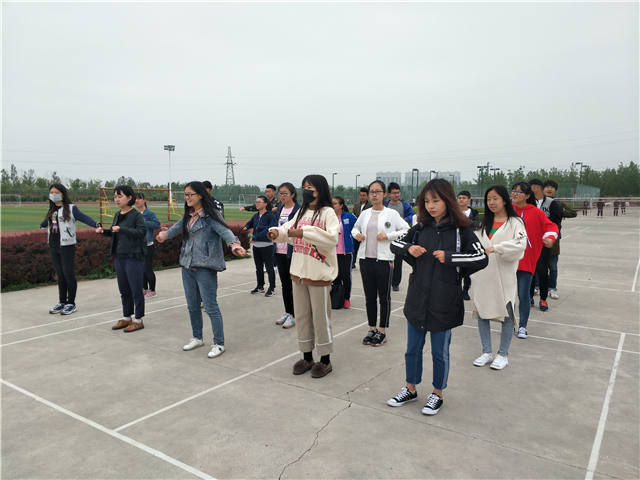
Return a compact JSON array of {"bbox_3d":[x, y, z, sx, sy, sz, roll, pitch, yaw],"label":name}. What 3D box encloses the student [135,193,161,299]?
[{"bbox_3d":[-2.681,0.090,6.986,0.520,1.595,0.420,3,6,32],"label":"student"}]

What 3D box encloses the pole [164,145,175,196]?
[{"bbox_3d":[-44.346,-19.115,136.249,3.400,17.800,1.000,-3,6,-37],"label":"pole"}]

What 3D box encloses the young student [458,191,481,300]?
[{"bbox_3d":[2.223,0.087,6.942,0.580,1.638,0.420,4,6,35],"label":"young student"}]

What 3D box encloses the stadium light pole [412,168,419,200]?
[{"bbox_3d":[19.228,-10.315,92.662,1.100,8.000,0.450,4,6,35],"label":"stadium light pole"}]

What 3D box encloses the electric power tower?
[{"bbox_3d":[-53.201,-38.404,273.607,7.000,33.000,8.500,0,5,0],"label":"electric power tower"}]

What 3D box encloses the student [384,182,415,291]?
[{"bbox_3d":[1.282,-0.051,7.670,0.580,1.785,0.380,2,5,18],"label":"student"}]

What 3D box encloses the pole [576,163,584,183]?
[{"bbox_3d":[43.602,-8.971,77.662,1.100,8.000,0.450,4,6,35],"label":"pole"}]

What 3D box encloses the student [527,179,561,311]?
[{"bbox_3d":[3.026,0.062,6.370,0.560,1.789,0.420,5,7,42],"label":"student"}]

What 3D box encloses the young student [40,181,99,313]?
[{"bbox_3d":[-3.307,0.122,5.999,0.980,1.695,0.420,2,5,23],"label":"young student"}]

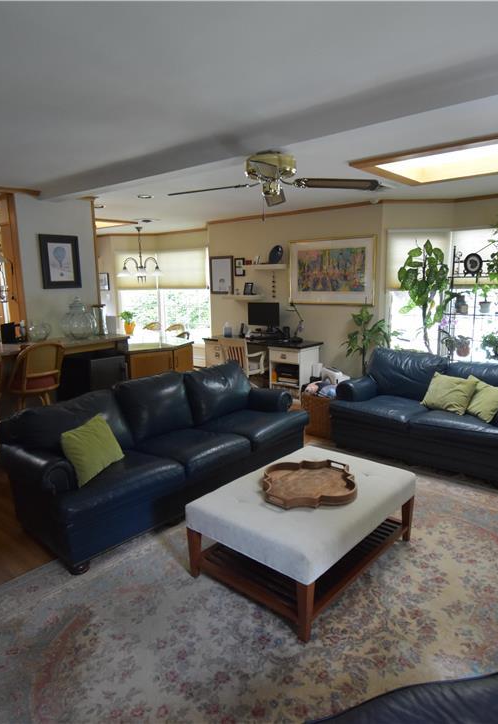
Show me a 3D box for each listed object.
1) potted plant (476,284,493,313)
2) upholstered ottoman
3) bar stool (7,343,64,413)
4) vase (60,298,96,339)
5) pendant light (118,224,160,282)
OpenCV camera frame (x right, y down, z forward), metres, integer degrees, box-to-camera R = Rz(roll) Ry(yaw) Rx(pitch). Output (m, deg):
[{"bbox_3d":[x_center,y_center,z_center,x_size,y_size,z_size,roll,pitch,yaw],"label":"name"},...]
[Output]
[{"bbox_3d":[2.420,-0.652,4.650,0.170,0.290,0.170,7,12,39],"label":"potted plant"},{"bbox_3d":[0.350,0.937,2.630,0.780,0.435,1.150,8,13,41],"label":"upholstered ottoman"},{"bbox_3d":[-1.938,0.357,4.267,0.500,1.090,0.480,7,13,38],"label":"bar stool"},{"bbox_3d":[-1.649,-0.433,4.352,0.340,0.420,0.340,9,14,41],"label":"vase"},{"bbox_3d":[-1.587,-1.566,6.500,0.630,0.800,0.630,8,13,41],"label":"pendant light"}]

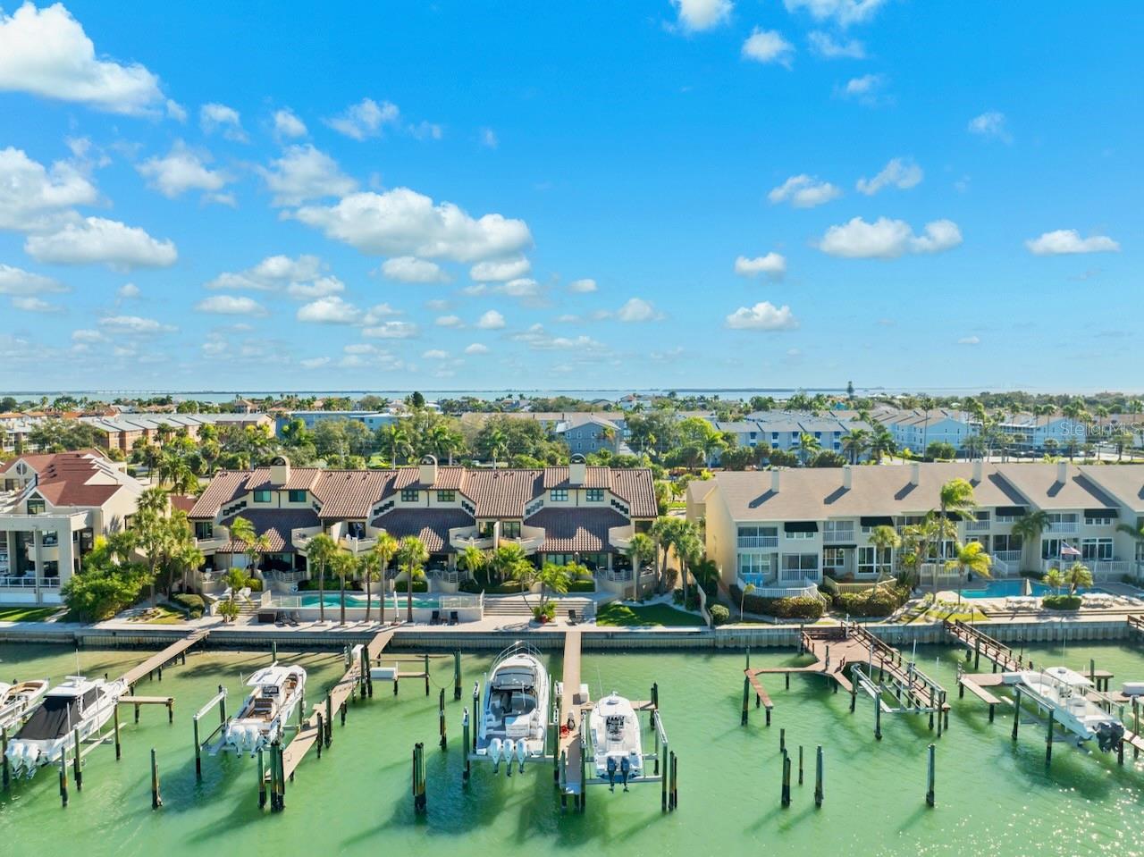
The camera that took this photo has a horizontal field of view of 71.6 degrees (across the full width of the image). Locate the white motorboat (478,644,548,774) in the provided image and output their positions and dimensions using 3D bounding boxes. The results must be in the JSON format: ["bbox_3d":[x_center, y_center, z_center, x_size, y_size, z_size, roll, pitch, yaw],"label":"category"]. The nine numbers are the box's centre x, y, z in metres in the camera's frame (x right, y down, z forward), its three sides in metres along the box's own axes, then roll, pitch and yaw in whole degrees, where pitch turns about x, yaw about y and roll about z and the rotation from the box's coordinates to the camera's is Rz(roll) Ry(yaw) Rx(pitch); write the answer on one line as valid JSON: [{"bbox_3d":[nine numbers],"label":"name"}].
[{"bbox_3d":[-3.116,15.272,44.200,3.600,3.200,11.600,0,3,0],"label":"white motorboat"}]

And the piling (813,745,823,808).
[{"bbox_3d":[12.066,17.006,38.782,0.320,3.100,0.320,0,3,0],"label":"piling"}]

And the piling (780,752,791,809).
[{"bbox_3d":[10.450,17.115,38.787,0.380,2.900,0.340,0,3,0],"label":"piling"}]

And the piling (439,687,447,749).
[{"bbox_3d":[-7.761,17.616,47.978,0.310,3.705,0.310,0,3,0],"label":"piling"}]

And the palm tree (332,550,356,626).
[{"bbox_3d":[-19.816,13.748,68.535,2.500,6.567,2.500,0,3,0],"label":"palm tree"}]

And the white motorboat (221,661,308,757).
[{"bbox_3d":[-17.400,16.149,46.900,3.000,3.300,9.300,0,3,0],"label":"white motorboat"}]

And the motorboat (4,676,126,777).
[{"bbox_3d":[-28.650,16.282,45.900,3.000,3.800,9.100,0,3,1],"label":"motorboat"}]

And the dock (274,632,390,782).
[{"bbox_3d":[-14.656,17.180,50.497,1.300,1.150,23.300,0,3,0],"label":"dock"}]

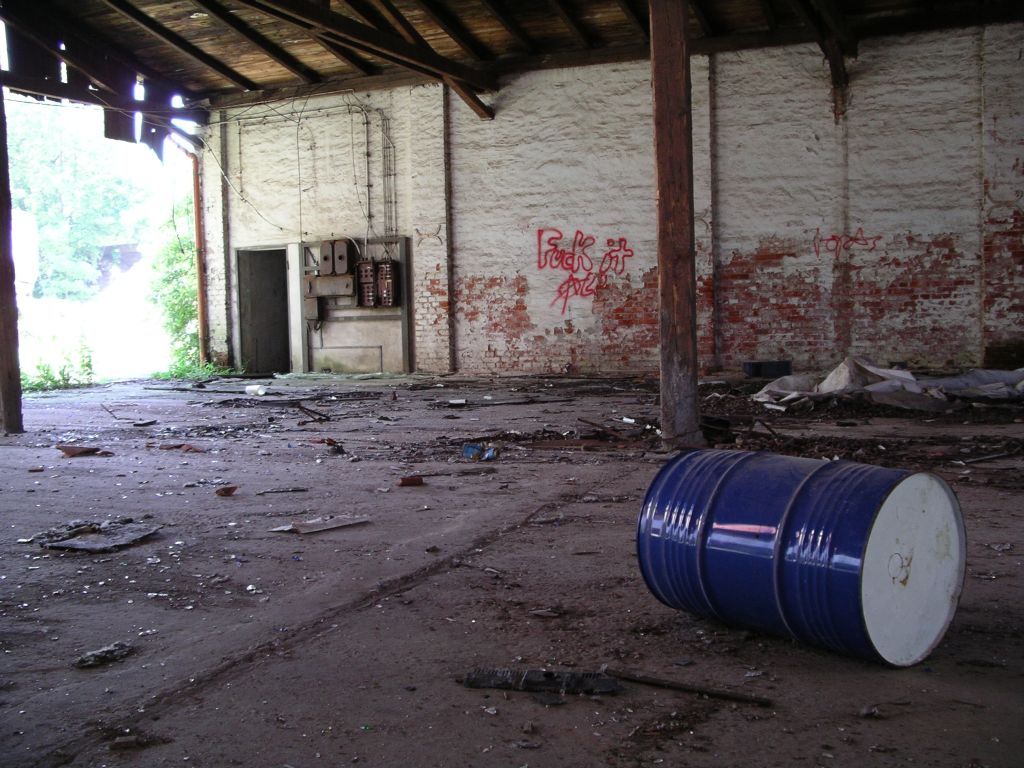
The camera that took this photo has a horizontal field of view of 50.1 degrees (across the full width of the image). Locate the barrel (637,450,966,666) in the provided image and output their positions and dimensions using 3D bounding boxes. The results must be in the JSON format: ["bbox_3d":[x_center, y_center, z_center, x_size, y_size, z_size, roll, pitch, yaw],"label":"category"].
[{"bbox_3d":[0.938,0.538,3.625,0.592,0.592,0.872,-5,5,-39],"label":"barrel"}]

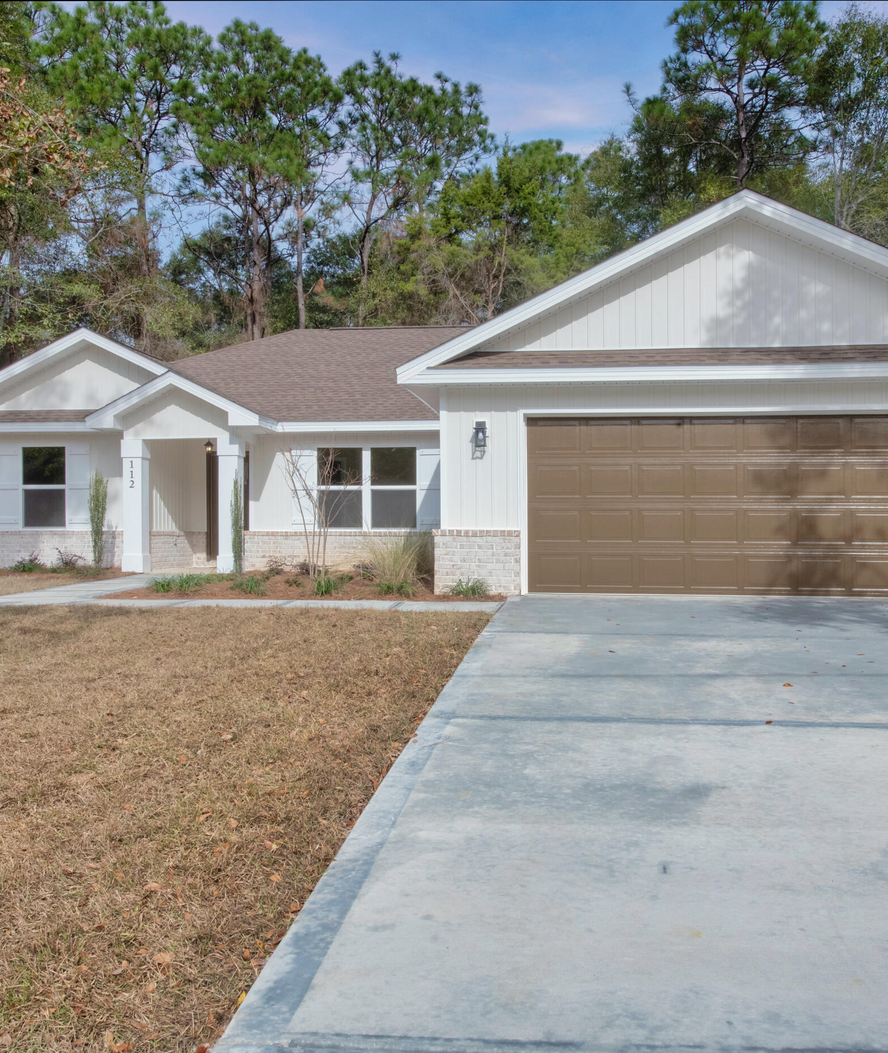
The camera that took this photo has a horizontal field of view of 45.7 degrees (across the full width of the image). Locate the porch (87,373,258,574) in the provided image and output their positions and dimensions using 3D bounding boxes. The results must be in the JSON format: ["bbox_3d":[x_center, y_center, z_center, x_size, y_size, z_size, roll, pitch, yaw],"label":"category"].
[{"bbox_3d":[-4.362,-0.864,18.581,2.970,3.340,2.350,0,0,8],"label":"porch"}]

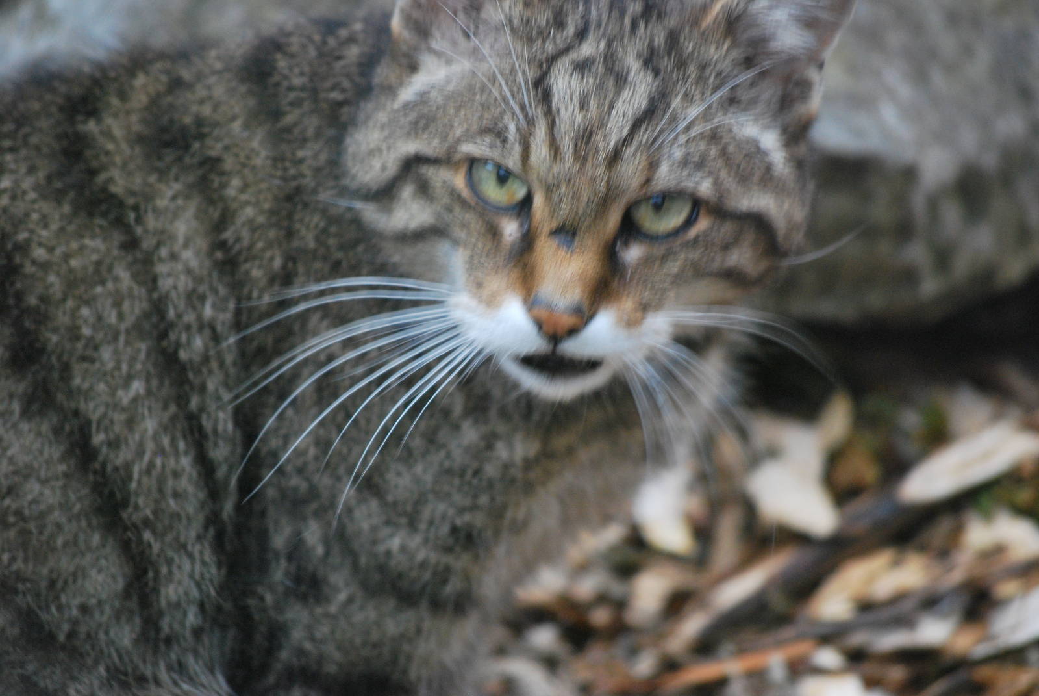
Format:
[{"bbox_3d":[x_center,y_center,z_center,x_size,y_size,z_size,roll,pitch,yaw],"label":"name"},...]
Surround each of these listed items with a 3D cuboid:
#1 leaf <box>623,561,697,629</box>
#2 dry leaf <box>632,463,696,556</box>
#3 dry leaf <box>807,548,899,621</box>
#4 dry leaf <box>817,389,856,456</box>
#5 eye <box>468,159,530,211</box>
[{"bbox_3d":[0.038,0.067,2.360,0.019,0.010,0.023,-5,25,-10],"label":"leaf"},{"bbox_3d":[0.040,0.045,2.400,0.018,0.014,0.027,-5,25,-10],"label":"dry leaf"},{"bbox_3d":[0.091,0.065,2.370,0.017,0.010,0.032,20,32,36],"label":"dry leaf"},{"bbox_3d":[0.090,0.021,2.460,0.011,0.015,0.013,-6,26,-13],"label":"dry leaf"},{"bbox_3d":[-0.005,-0.042,2.250,0.016,0.013,0.010,9,9,3],"label":"eye"}]

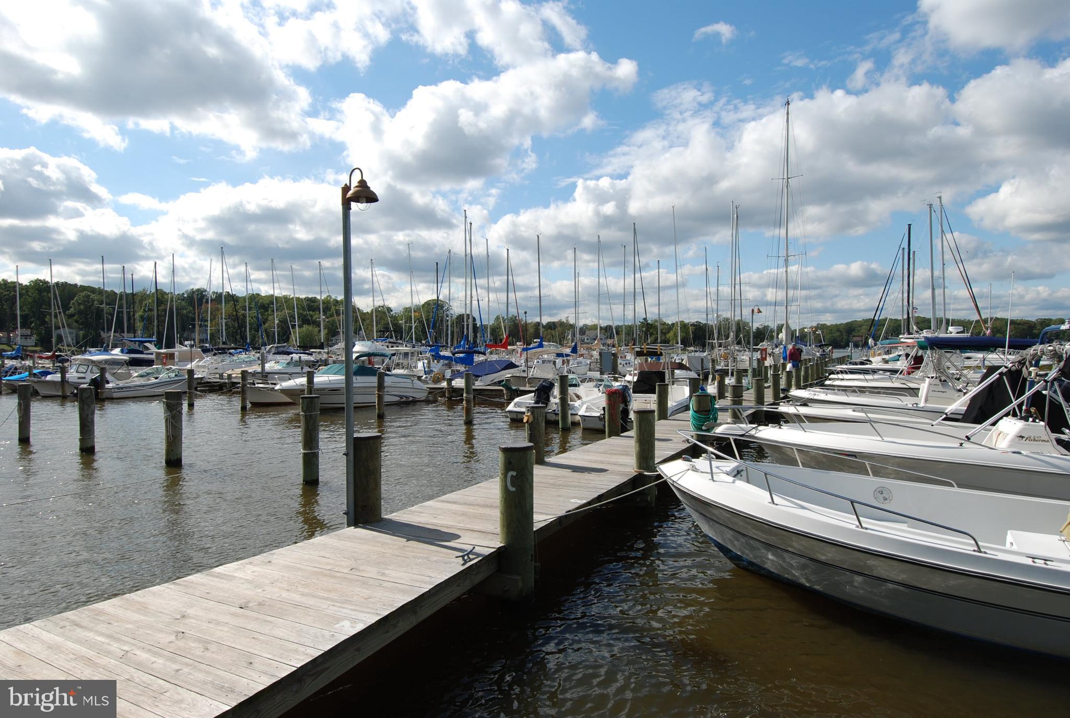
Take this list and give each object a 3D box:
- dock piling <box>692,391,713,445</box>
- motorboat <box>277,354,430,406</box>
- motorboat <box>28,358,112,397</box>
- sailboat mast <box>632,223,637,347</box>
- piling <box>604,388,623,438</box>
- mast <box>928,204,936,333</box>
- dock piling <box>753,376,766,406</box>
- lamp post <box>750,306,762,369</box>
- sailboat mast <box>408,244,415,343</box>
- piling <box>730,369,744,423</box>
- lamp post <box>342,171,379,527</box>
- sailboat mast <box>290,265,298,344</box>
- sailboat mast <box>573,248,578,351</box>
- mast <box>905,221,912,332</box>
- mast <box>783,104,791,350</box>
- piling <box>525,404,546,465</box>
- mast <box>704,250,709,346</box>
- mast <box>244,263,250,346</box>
[{"bbox_3d":[2.888,1.076,10.800,0.295,0.967,0.295,0,1,0],"label":"dock piling"},{"bbox_3d":[-6.705,0.734,21.952,2.400,1.950,6.000,1,1,28],"label":"motorboat"},{"bbox_3d":[-22.715,0.777,32.014,2.100,2.000,5.300,0,1,24],"label":"motorboat"},{"bbox_3d":[7.557,-5.521,47.500,0.140,9.700,0.140,0,1,28],"label":"sailboat mast"},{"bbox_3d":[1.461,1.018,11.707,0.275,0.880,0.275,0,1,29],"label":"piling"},{"bbox_3d":[23.853,-4.672,37.578,0.161,9.150,0.140,-1,1,29],"label":"mast"},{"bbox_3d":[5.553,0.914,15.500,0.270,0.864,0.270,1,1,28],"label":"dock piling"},{"bbox_3d":[8.913,-0.510,25.194,0.460,3.340,0.290,0,1,29],"label":"lamp post"},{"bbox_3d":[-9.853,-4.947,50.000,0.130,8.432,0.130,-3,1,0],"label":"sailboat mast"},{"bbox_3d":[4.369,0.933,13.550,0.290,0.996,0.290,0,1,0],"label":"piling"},{"bbox_3d":[-1.533,-0.107,5.469,0.380,3.202,0.280,1,1,28],"label":"lamp post"},{"bbox_3d":[-24.957,-5.471,65.000,0.140,8.700,0.140,-3,3,29],"label":"sailboat mast"},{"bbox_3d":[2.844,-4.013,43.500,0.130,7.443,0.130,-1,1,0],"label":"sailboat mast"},{"bbox_3d":[24.809,-4.550,41.574,0.161,8.750,0.140,1,1,29],"label":"mast"},{"bbox_3d":[19.348,-10.389,48.000,0.220,18.995,0.220,1,1,28],"label":"mast"},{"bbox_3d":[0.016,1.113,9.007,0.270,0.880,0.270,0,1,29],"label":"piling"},{"bbox_3d":[13.986,-4.663,51.075,0.161,8.800,0.140,0,1,29],"label":"mast"},{"bbox_3d":[-26.188,-4.428,57.074,0.161,8.660,0.140,-1,1,29],"label":"mast"}]

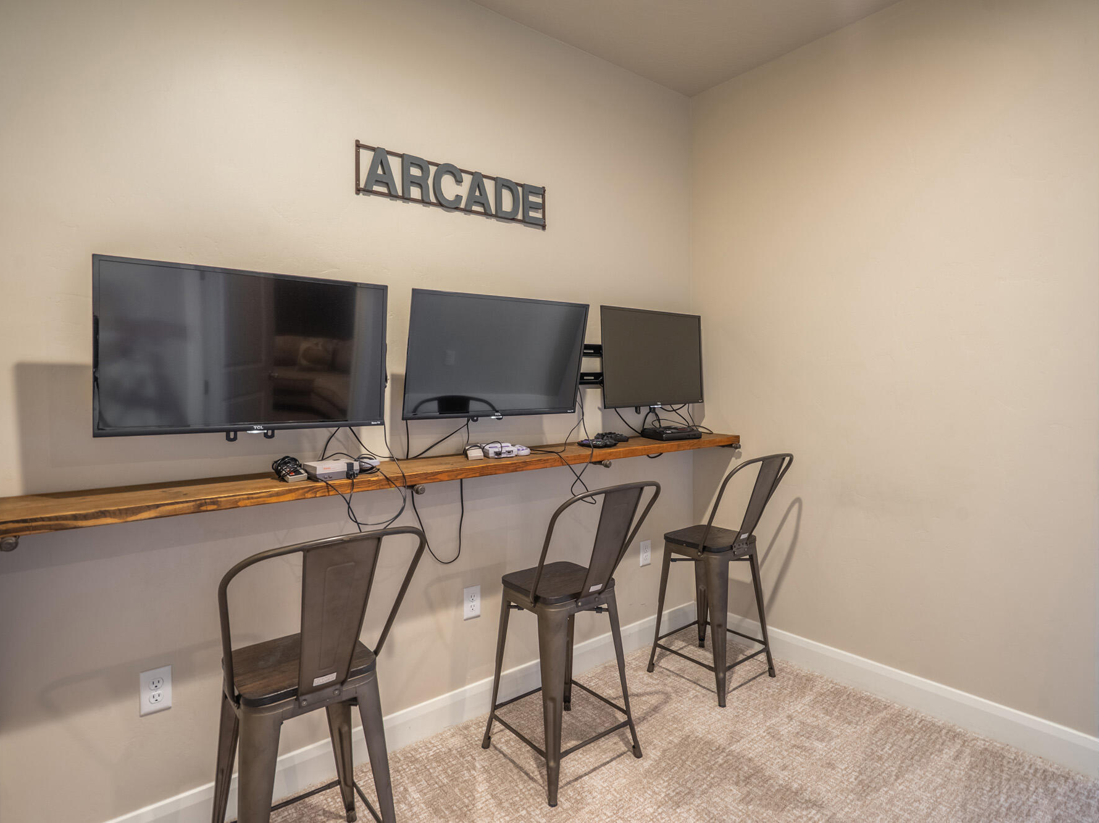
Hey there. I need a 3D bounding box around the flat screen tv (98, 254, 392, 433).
[{"bbox_3d":[-0.827,-0.169,1.643,0.737,0.437,0.075,-2,6,-39],"label":"flat screen tv"}]

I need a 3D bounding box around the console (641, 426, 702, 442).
[{"bbox_3d":[0.559,0.100,2.695,0.211,0.045,0.191,-2,2,-24],"label":"console"}]

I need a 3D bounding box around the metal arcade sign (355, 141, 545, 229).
[{"bbox_3d":[-0.326,-0.818,2.157,0.787,0.173,0.035,-2,2,-39],"label":"metal arcade sign"}]

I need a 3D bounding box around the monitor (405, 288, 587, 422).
[{"bbox_3d":[-0.189,-0.205,2.154,0.737,0.437,0.075,-2,15,-36],"label":"monitor"}]

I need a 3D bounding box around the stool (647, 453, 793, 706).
[{"bbox_3d":[0.742,0.676,2.533,0.418,0.971,0.508,-2,2,-39],"label":"stool"}]

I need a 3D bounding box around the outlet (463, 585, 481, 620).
[{"bbox_3d":[-0.292,0.733,2.227,0.074,0.120,0.010,-2,2,-39],"label":"outlet"}]

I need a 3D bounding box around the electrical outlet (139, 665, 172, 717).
[{"bbox_3d":[-1.089,0.775,1.615,0.074,0.120,0.010,-2,2,-39],"label":"electrical outlet"}]

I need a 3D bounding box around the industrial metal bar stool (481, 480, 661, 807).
[{"bbox_3d":[0.068,0.712,2.007,0.418,0.971,0.508,-2,2,-39],"label":"industrial metal bar stool"}]

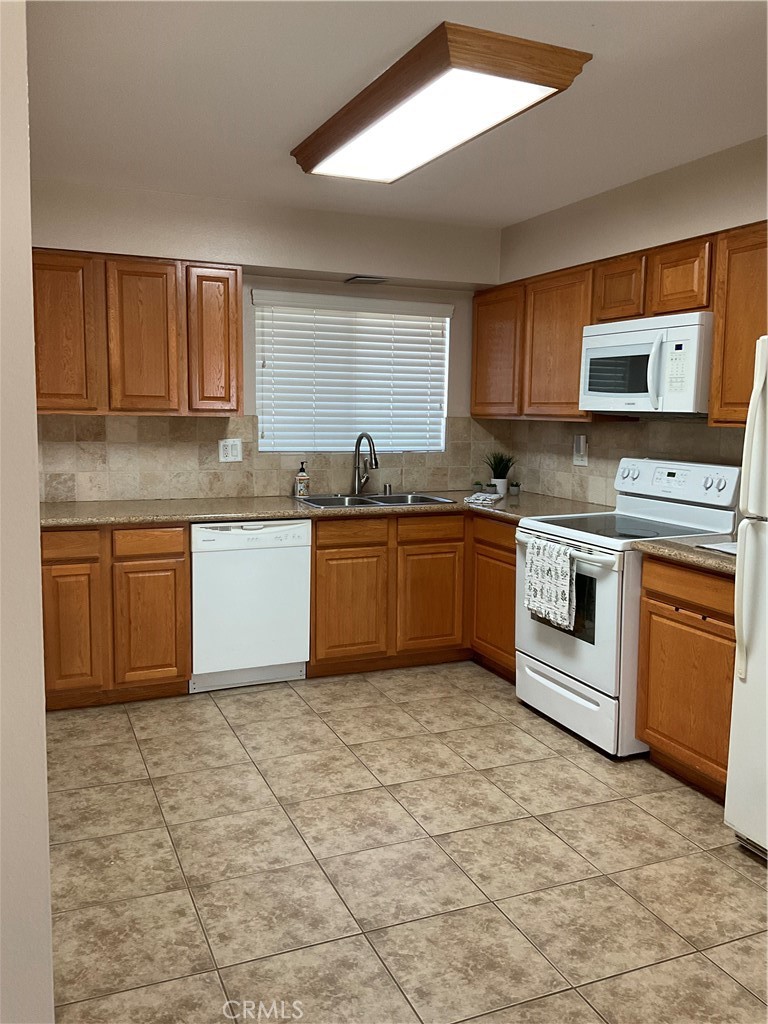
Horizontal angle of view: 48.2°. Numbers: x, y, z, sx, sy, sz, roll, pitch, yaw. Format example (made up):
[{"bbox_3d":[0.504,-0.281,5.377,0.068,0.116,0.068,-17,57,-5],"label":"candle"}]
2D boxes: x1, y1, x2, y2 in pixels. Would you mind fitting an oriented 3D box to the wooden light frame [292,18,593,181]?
[{"bbox_3d":[0.114,-1.347,2.982,0.483,0.083,1.328,-2,8,-23],"label":"wooden light frame"}]

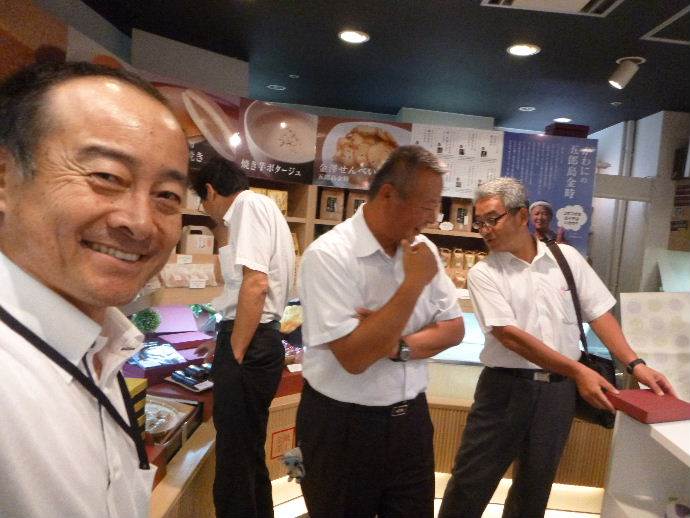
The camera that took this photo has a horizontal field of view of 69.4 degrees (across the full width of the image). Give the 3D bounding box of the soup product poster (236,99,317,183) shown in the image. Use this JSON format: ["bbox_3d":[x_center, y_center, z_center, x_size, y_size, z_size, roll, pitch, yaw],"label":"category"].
[{"bbox_3d":[-0.452,-0.776,3.397,0.665,0.505,0.020,-1,8,-44],"label":"soup product poster"}]

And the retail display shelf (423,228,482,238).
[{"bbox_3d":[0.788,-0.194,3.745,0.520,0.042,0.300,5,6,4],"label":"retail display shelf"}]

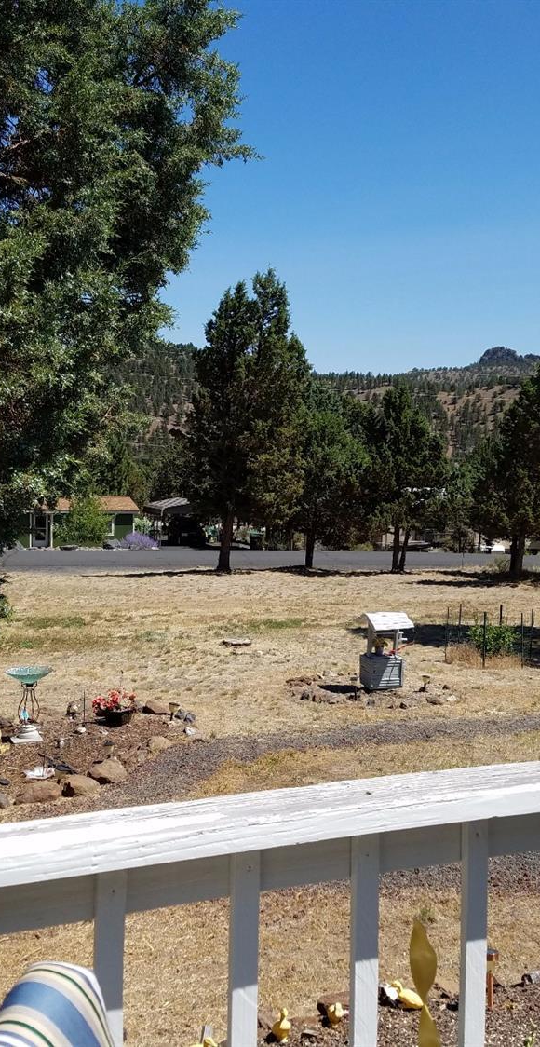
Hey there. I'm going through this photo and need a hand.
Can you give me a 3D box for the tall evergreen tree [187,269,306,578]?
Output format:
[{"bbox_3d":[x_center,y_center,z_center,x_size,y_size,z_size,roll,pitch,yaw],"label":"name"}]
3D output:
[{"bbox_3d":[-0.613,-3.513,35.760,4.200,10.260,4.200,1,3,0],"label":"tall evergreen tree"}]

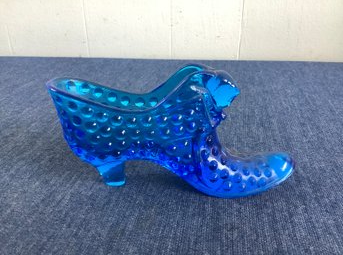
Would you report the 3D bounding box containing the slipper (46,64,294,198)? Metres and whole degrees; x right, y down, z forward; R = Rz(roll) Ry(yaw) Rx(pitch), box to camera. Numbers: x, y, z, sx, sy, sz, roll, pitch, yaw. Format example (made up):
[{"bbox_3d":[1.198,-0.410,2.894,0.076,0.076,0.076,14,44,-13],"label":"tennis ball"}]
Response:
[{"bbox_3d":[0.001,0.001,0.186,0.149,0.074,0.050,2,25,5],"label":"slipper"}]

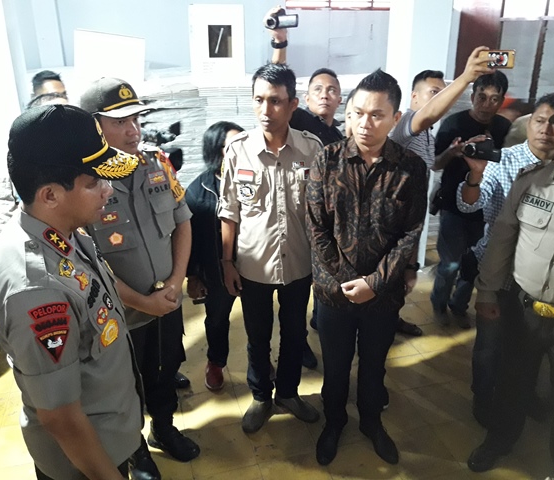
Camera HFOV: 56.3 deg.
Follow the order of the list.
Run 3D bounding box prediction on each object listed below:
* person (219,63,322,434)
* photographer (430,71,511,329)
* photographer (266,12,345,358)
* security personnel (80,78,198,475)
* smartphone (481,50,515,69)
[{"bbox_3d":[-0.019,0.107,2.338,0.480,1.710,0.340,-1,20,-2],"label":"person"},{"bbox_3d":[1.219,-0.211,3.289,0.500,1.640,0.420,6,21,18],"label":"photographer"},{"bbox_3d":[0.188,-0.242,2.913,0.500,1.970,0.460,2,20,5],"label":"photographer"},{"bbox_3d":[-0.549,0.205,2.138,0.540,1.670,0.400,-14,24,-33],"label":"security personnel"},{"bbox_3d":[0.933,-0.764,2.190,0.155,0.077,0.012,0,20,0],"label":"smartphone"}]

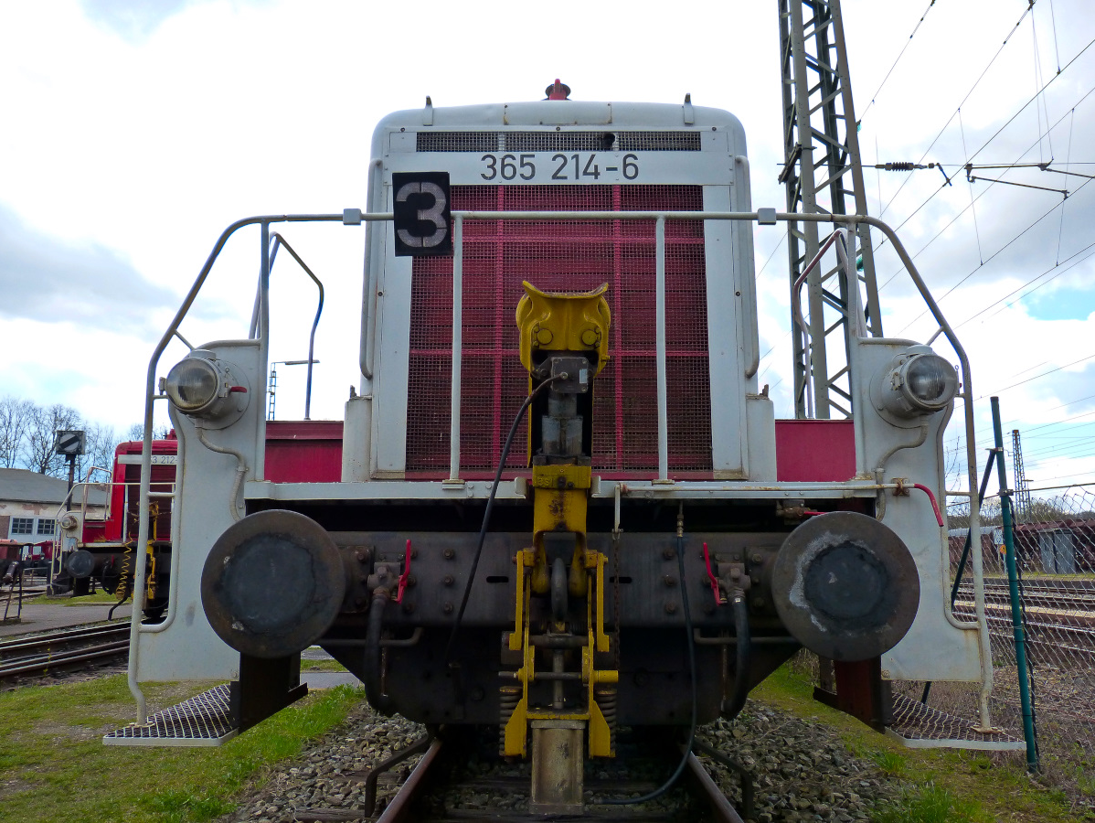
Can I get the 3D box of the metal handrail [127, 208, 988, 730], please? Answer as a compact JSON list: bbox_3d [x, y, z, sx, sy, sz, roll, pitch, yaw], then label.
[{"bbox_3d":[0.040,0.161,3.096,3.075,1.945,0.120,0,-10,1],"label":"metal handrail"}]

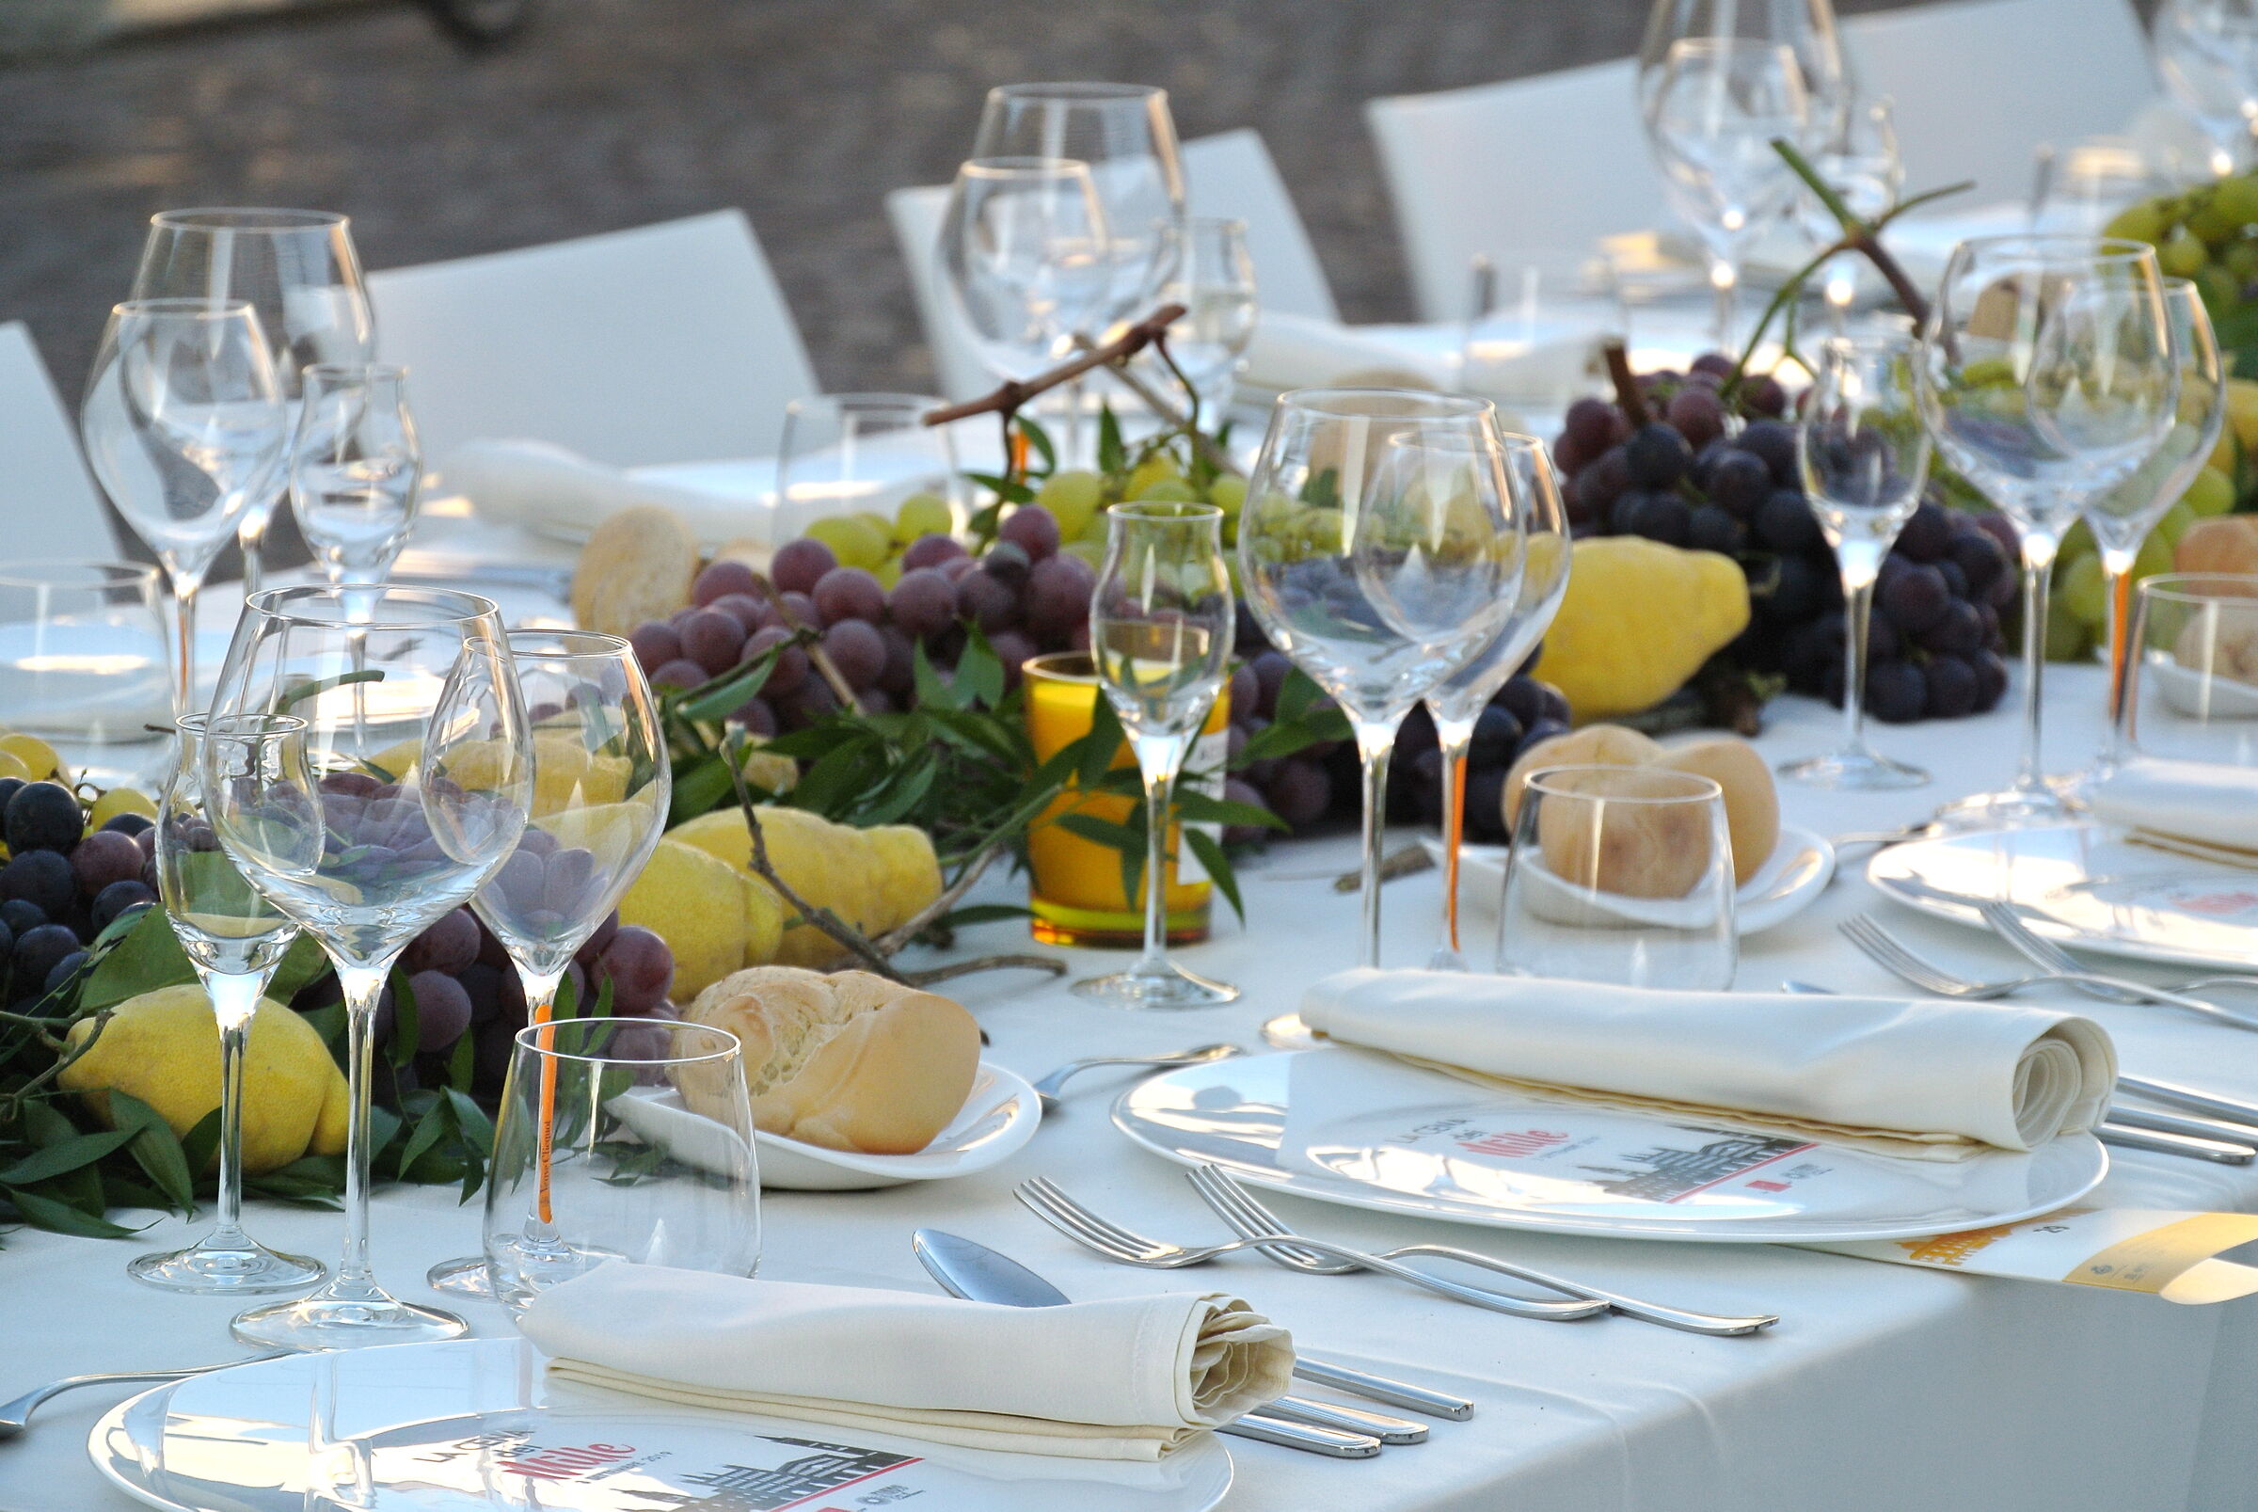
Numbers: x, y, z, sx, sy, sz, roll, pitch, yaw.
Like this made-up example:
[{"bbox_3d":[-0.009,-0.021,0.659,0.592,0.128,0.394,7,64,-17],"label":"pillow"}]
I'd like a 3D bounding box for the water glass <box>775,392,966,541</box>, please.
[{"bbox_3d":[-0.111,-0.105,4.922,0.085,0.085,0.085,2,10,0],"label":"water glass"}]

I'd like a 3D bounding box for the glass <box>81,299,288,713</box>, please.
[{"bbox_3d":[-0.350,-0.068,4.315,0.075,0.198,0.075,2,9,0],"label":"glass"}]

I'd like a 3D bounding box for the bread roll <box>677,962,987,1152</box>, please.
[{"bbox_3d":[-0.096,0.098,3.744,0.096,0.058,0.082,2,10,0],"label":"bread roll"}]

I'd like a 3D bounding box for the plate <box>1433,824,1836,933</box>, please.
[{"bbox_3d":[0.182,0.043,4.265,0.150,0.035,0.157,2,10,0],"label":"plate"}]

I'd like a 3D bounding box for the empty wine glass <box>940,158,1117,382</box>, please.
[{"bbox_3d":[-0.047,-0.148,4.854,0.077,0.196,0.077,2,10,0],"label":"empty wine glass"}]

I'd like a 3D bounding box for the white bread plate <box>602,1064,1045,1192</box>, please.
[{"bbox_3d":[-0.097,0.116,3.762,0.145,0.035,0.157,2,10,0],"label":"white bread plate"}]

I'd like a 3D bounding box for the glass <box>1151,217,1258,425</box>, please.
[{"bbox_3d":[0.029,-0.137,4.896,0.059,0.172,0.059,2,9,0],"label":"glass"}]

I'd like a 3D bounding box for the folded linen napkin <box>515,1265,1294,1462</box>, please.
[{"bbox_3d":[-0.066,0.171,3.388,0.213,0.039,0.064,5,10,16],"label":"folded linen napkin"}]

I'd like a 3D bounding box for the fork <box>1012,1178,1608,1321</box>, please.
[{"bbox_3d":[0.059,0.153,3.665,0.201,0.023,0.026,7,11,26],"label":"fork"}]

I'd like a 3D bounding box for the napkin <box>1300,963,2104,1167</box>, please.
[{"bbox_3d":[0.190,0.092,3.841,0.252,0.041,0.078,7,10,28],"label":"napkin"}]

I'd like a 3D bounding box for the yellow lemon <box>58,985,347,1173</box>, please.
[{"bbox_3d":[-0.291,0.102,3.676,0.094,0.060,0.060,2,9,0],"label":"yellow lemon"}]

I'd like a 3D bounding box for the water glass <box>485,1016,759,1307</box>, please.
[{"bbox_3d":[-0.152,0.128,3.529,0.085,0.085,0.085,2,10,0],"label":"water glass"}]

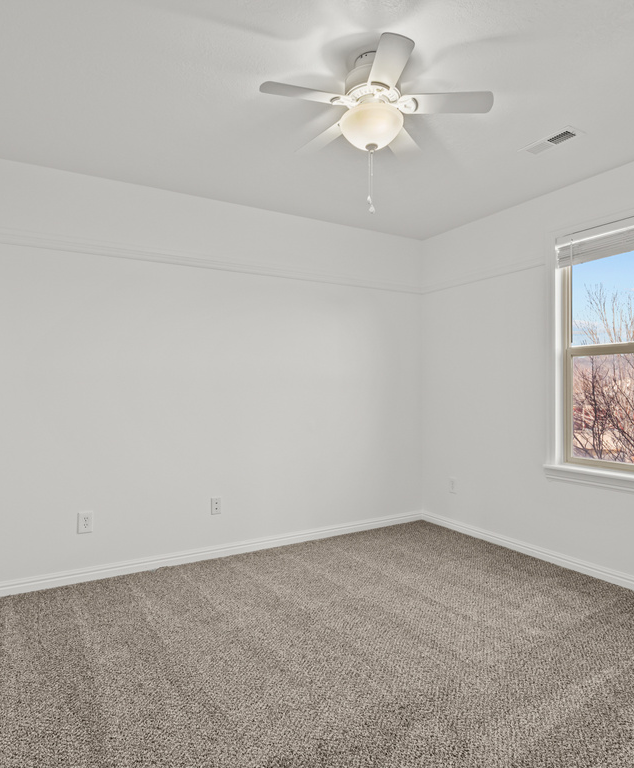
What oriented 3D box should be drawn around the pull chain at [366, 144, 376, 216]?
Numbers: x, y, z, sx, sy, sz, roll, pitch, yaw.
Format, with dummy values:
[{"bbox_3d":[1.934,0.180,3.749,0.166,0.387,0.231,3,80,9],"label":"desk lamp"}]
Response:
[{"bbox_3d":[0.212,-0.798,1.860,0.032,0.262,0.027,0,0,6],"label":"pull chain"}]

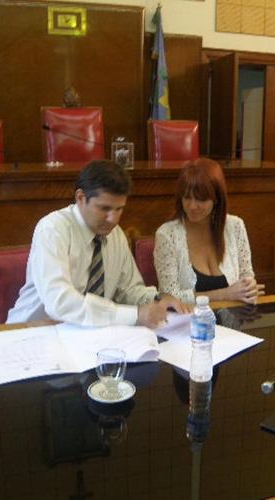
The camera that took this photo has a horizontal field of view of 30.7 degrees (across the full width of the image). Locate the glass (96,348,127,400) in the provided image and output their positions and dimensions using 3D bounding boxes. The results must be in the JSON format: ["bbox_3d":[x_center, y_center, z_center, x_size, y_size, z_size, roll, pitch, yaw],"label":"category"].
[{"bbox_3d":[-0.061,0.301,1.209,0.075,0.105,0.075,0,12,0],"label":"glass"}]

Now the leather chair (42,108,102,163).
[{"bbox_3d":[-0.573,-0.709,4.936,0.620,1.363,0.620,-4,13,-18],"label":"leather chair"}]

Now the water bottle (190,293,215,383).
[{"bbox_3d":[0.165,0.224,1.250,0.063,0.215,0.063,1,14,0],"label":"water bottle"}]

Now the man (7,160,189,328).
[{"bbox_3d":[-0.183,0.294,1.924,0.640,1.262,0.800,-6,15,-25],"label":"man"}]

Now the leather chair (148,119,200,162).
[{"bbox_3d":[0.471,-0.719,5.136,0.560,1.200,0.620,-3,14,-18],"label":"leather chair"}]

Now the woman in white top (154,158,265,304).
[{"bbox_3d":[0.282,0.274,2.040,0.500,1.262,0.720,-2,14,-13],"label":"woman in white top"}]

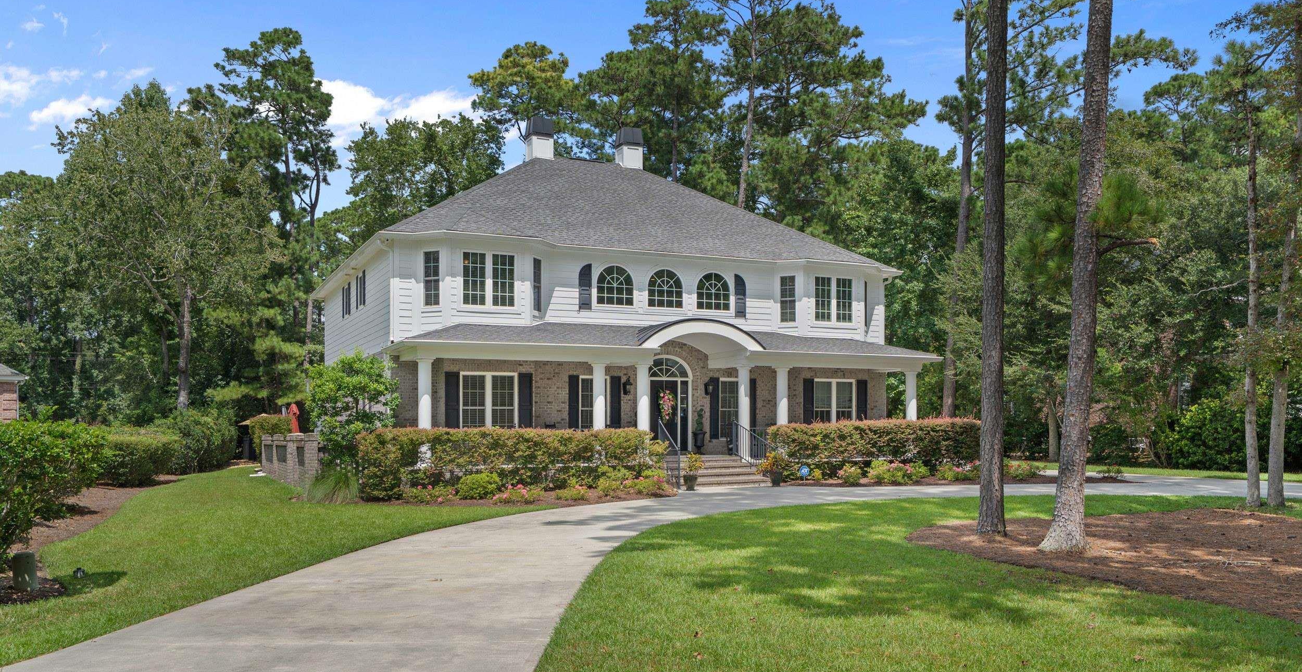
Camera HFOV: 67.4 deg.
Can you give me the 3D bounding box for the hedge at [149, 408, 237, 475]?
[{"bbox_3d":[-15.300,3.470,32.500,2.300,2.050,3.400,1,-3,-15],"label":"hedge"}]

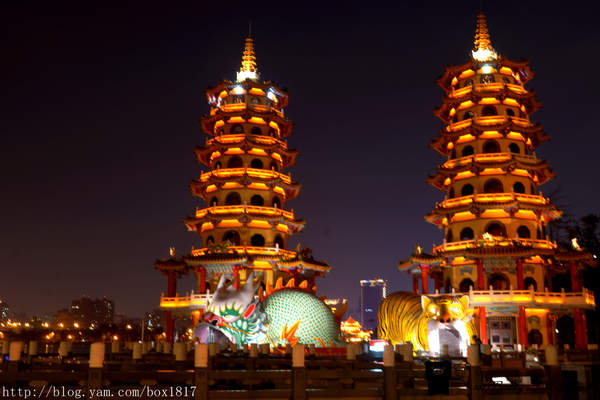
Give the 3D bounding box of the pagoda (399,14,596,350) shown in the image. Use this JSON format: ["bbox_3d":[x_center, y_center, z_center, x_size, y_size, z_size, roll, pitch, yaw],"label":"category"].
[{"bbox_3d":[16.236,-2.163,55.693,14.300,29.977,14.300,-3,-13,16],"label":"pagoda"}]

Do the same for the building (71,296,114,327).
[{"bbox_3d":[-174.610,100.869,553.932,38.000,36.917,25.000,0,-12,0],"label":"building"}]

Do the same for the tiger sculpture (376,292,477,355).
[{"bbox_3d":[8.804,8.926,45.958,4.300,4.300,7.400,2,-12,-5],"label":"tiger sculpture"}]

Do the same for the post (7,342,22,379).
[{"bbox_3d":[-6.706,3.817,15.394,0.260,0.886,0.260,0,-12,0],"label":"post"}]

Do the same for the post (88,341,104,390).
[{"bbox_3d":[-3.589,2.979,11.589,0.260,0.838,0.260,0,-12,0],"label":"post"}]

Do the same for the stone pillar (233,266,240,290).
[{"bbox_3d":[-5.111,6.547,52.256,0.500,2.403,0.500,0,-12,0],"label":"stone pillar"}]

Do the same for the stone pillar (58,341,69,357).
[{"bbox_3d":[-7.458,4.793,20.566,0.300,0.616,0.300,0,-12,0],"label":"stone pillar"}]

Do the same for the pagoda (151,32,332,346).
[{"bbox_3d":[-4.748,-1.328,60.186,13.600,29.918,13.600,-3,-13,16],"label":"pagoda"}]

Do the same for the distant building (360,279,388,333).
[{"bbox_3d":[73.767,111.338,656.799,26.000,63.835,26.000,-1,-12,7],"label":"distant building"}]

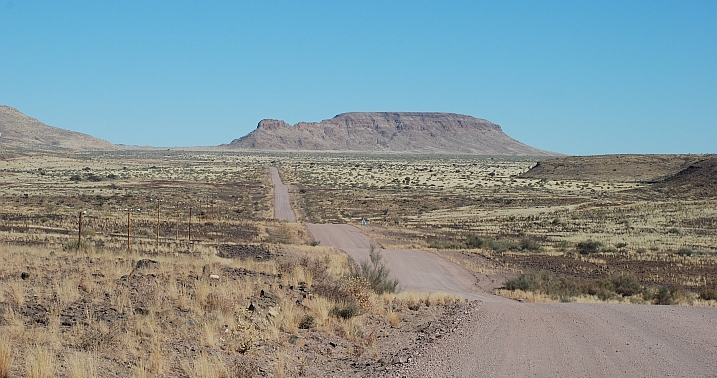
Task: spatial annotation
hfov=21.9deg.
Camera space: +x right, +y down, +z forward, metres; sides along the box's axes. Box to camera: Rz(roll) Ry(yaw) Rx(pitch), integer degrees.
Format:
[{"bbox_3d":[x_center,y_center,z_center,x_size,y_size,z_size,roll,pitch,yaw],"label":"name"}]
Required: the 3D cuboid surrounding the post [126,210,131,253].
[{"bbox_3d":[-6.069,1.136,49.000,0.060,1.200,0.060,0,1,0],"label":"post"}]

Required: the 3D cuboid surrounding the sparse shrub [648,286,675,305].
[{"bbox_3d":[8.823,3.101,54.000,0.760,0.600,0.700,0,1,0],"label":"sparse shrub"}]

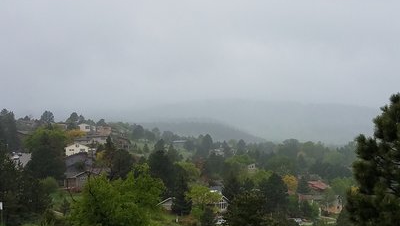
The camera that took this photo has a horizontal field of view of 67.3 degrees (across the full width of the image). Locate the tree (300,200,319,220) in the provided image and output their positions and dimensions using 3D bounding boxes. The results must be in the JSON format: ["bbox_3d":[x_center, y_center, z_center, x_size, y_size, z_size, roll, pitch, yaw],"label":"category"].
[{"bbox_3d":[37.545,33.259,103.000,6.172,7.200,6.172,0,-2,0],"label":"tree"}]

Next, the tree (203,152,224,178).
[{"bbox_3d":[7.415,28.562,165.000,12.084,14.830,12.084,0,-2,0],"label":"tree"}]

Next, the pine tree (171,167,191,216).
[{"bbox_3d":[-6.816,27.438,105.000,6.991,16.778,6.991,0,-2,0],"label":"pine tree"}]

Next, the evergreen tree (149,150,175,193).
[{"bbox_3d":[-12.560,19.410,98.000,8.230,14.560,7.820,0,-2,0],"label":"evergreen tree"}]

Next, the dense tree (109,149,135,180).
[{"bbox_3d":[-24.040,16.230,92.000,7.720,9.800,7.340,0,-2,0],"label":"dense tree"}]

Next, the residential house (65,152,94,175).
[{"bbox_3d":[-41.320,17.490,103.000,9.500,8.000,9.500,1,-2,-14],"label":"residential house"}]

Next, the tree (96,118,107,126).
[{"bbox_3d":[-60.660,6.160,185.000,5.970,6.570,5.680,0,-2,0],"label":"tree"}]

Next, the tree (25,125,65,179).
[{"bbox_3d":[-43.200,11.050,84.000,11.390,14.650,10.820,0,-2,0],"label":"tree"}]

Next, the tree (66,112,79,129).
[{"bbox_3d":[-72.150,4.530,170.000,6.590,10.430,6.260,0,-2,0],"label":"tree"}]

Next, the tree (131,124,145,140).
[{"bbox_3d":[-52.014,15.812,250.000,11.651,14.148,11.651,0,-2,0],"label":"tree"}]

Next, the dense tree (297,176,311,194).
[{"bbox_3d":[48.236,33.788,140.000,6.525,10.253,6.525,0,-2,0],"label":"dense tree"}]

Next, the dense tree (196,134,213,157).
[{"bbox_3d":[3.745,27.047,250.000,13.316,19.973,13.316,0,-2,0],"label":"dense tree"}]

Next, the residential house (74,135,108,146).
[{"bbox_3d":[-55.984,14.086,155.000,15.500,5.300,10.500,0,-2,-12],"label":"residential house"}]

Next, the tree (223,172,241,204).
[{"bbox_3d":[12.373,30.246,118.000,7.071,14.534,7.071,0,-2,0],"label":"tree"}]

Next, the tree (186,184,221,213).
[{"bbox_3d":[0.930,22.770,80.000,8.780,7.750,8.340,0,-2,0],"label":"tree"}]

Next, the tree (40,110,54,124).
[{"bbox_3d":[-83.760,2.470,165.000,7.460,8.520,7.090,0,-2,0],"label":"tree"}]

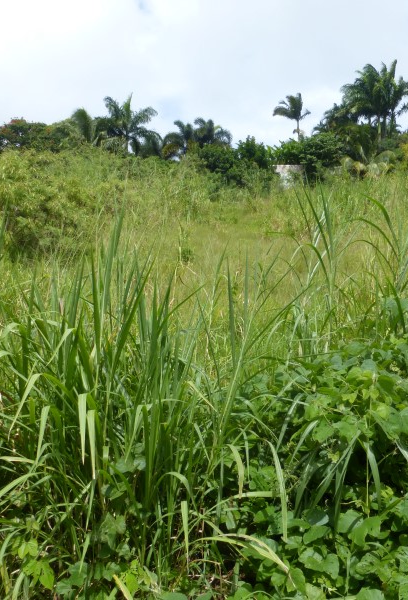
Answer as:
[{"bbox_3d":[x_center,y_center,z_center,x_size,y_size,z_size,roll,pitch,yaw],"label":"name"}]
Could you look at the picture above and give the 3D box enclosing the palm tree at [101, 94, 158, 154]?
[{"bbox_3d":[-7.220,-16.570,56.000,5.400,6.690,5.400,0,7,0],"label":"palm tree"}]

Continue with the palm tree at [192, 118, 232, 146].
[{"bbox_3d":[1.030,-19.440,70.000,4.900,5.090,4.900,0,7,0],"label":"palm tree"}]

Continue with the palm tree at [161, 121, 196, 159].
[{"bbox_3d":[-2.880,-18.650,68.000,4.400,4.940,4.400,0,7,0],"label":"palm tree"}]

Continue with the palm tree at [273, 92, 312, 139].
[{"bbox_3d":[9.840,-19.630,65.000,4.400,7.420,4.400,0,7,0],"label":"palm tree"}]

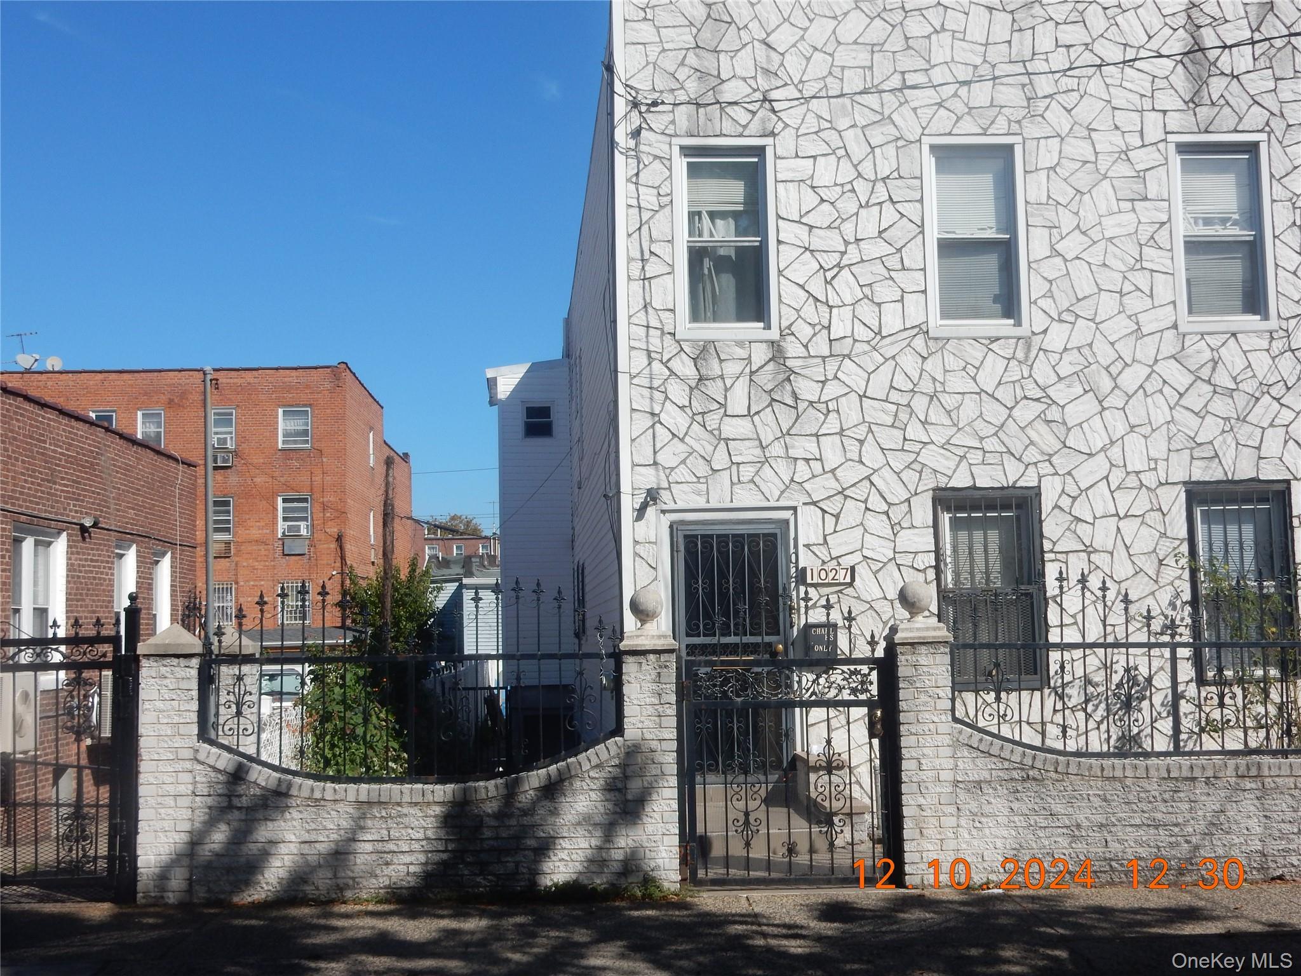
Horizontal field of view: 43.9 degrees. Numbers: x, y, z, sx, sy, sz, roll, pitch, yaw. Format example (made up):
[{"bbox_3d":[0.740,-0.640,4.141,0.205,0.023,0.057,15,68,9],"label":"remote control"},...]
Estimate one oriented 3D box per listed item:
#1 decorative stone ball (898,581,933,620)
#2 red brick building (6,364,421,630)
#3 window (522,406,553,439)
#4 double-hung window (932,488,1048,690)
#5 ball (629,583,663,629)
[{"bbox_3d":[1.606,0.684,9.800,0.207,0.237,0.207,-1,-5,0],"label":"decorative stone ball"},{"bbox_3d":[-14.321,2.065,55.235,10.500,9.500,17.000,-1,-5,-2],"label":"red brick building"},{"bbox_3d":[-1.738,-1.018,24.900,0.490,0.550,0.120,-1,-5,-4],"label":"window"},{"bbox_3d":[2.727,0.801,13.000,0.860,1.570,0.150,-1,-5,-4],"label":"double-hung window"},{"bbox_3d":[-0.027,0.715,9.680,0.207,0.245,0.207,-1,-5,0],"label":"ball"}]

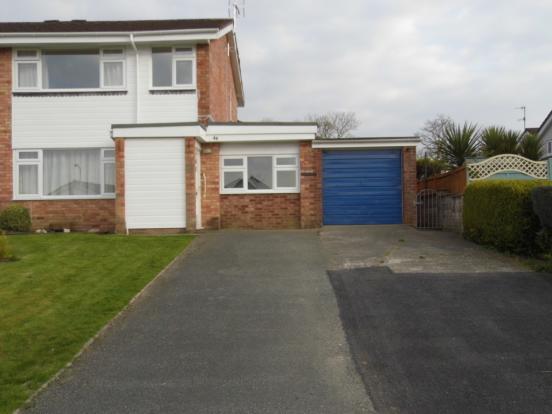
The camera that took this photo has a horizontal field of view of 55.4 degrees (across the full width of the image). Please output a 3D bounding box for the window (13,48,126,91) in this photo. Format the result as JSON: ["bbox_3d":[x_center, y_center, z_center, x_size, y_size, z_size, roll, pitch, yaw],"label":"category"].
[{"bbox_3d":[-5.337,-3.541,13.620,2.970,1.120,0.100,-1,1,0],"label":"window"}]

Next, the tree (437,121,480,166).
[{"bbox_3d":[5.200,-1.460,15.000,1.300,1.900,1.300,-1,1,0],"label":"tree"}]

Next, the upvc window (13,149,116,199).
[{"bbox_3d":[-5.345,-0.854,13.620,2.940,1.310,0.100,-1,1,0],"label":"upvc window"}]

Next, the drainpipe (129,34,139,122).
[{"bbox_3d":[-3.600,-3.220,13.370,0.110,2.250,0.480,-1,1,0],"label":"drainpipe"}]

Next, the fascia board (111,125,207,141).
[{"bbox_3d":[-2.820,-1.810,12.850,2.070,0.330,1.050,-1,1,0],"label":"fascia board"}]

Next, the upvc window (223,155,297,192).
[{"bbox_3d":[-0.422,-0.859,13.620,2.060,1.010,0.100,-1,1,0],"label":"upvc window"}]

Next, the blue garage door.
[{"bbox_3d":[2.276,-0.511,13.800,2.090,1.980,0.100,-1,1,0],"label":"blue garage door"}]

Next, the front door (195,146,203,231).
[{"bbox_3d":[-1.955,-0.480,13.200,0.090,2.070,0.880,-1,1,0],"label":"front door"}]

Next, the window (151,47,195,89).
[{"bbox_3d":[-2.661,-3.585,13.620,1.150,1.110,0.100,-1,1,0],"label":"window"}]

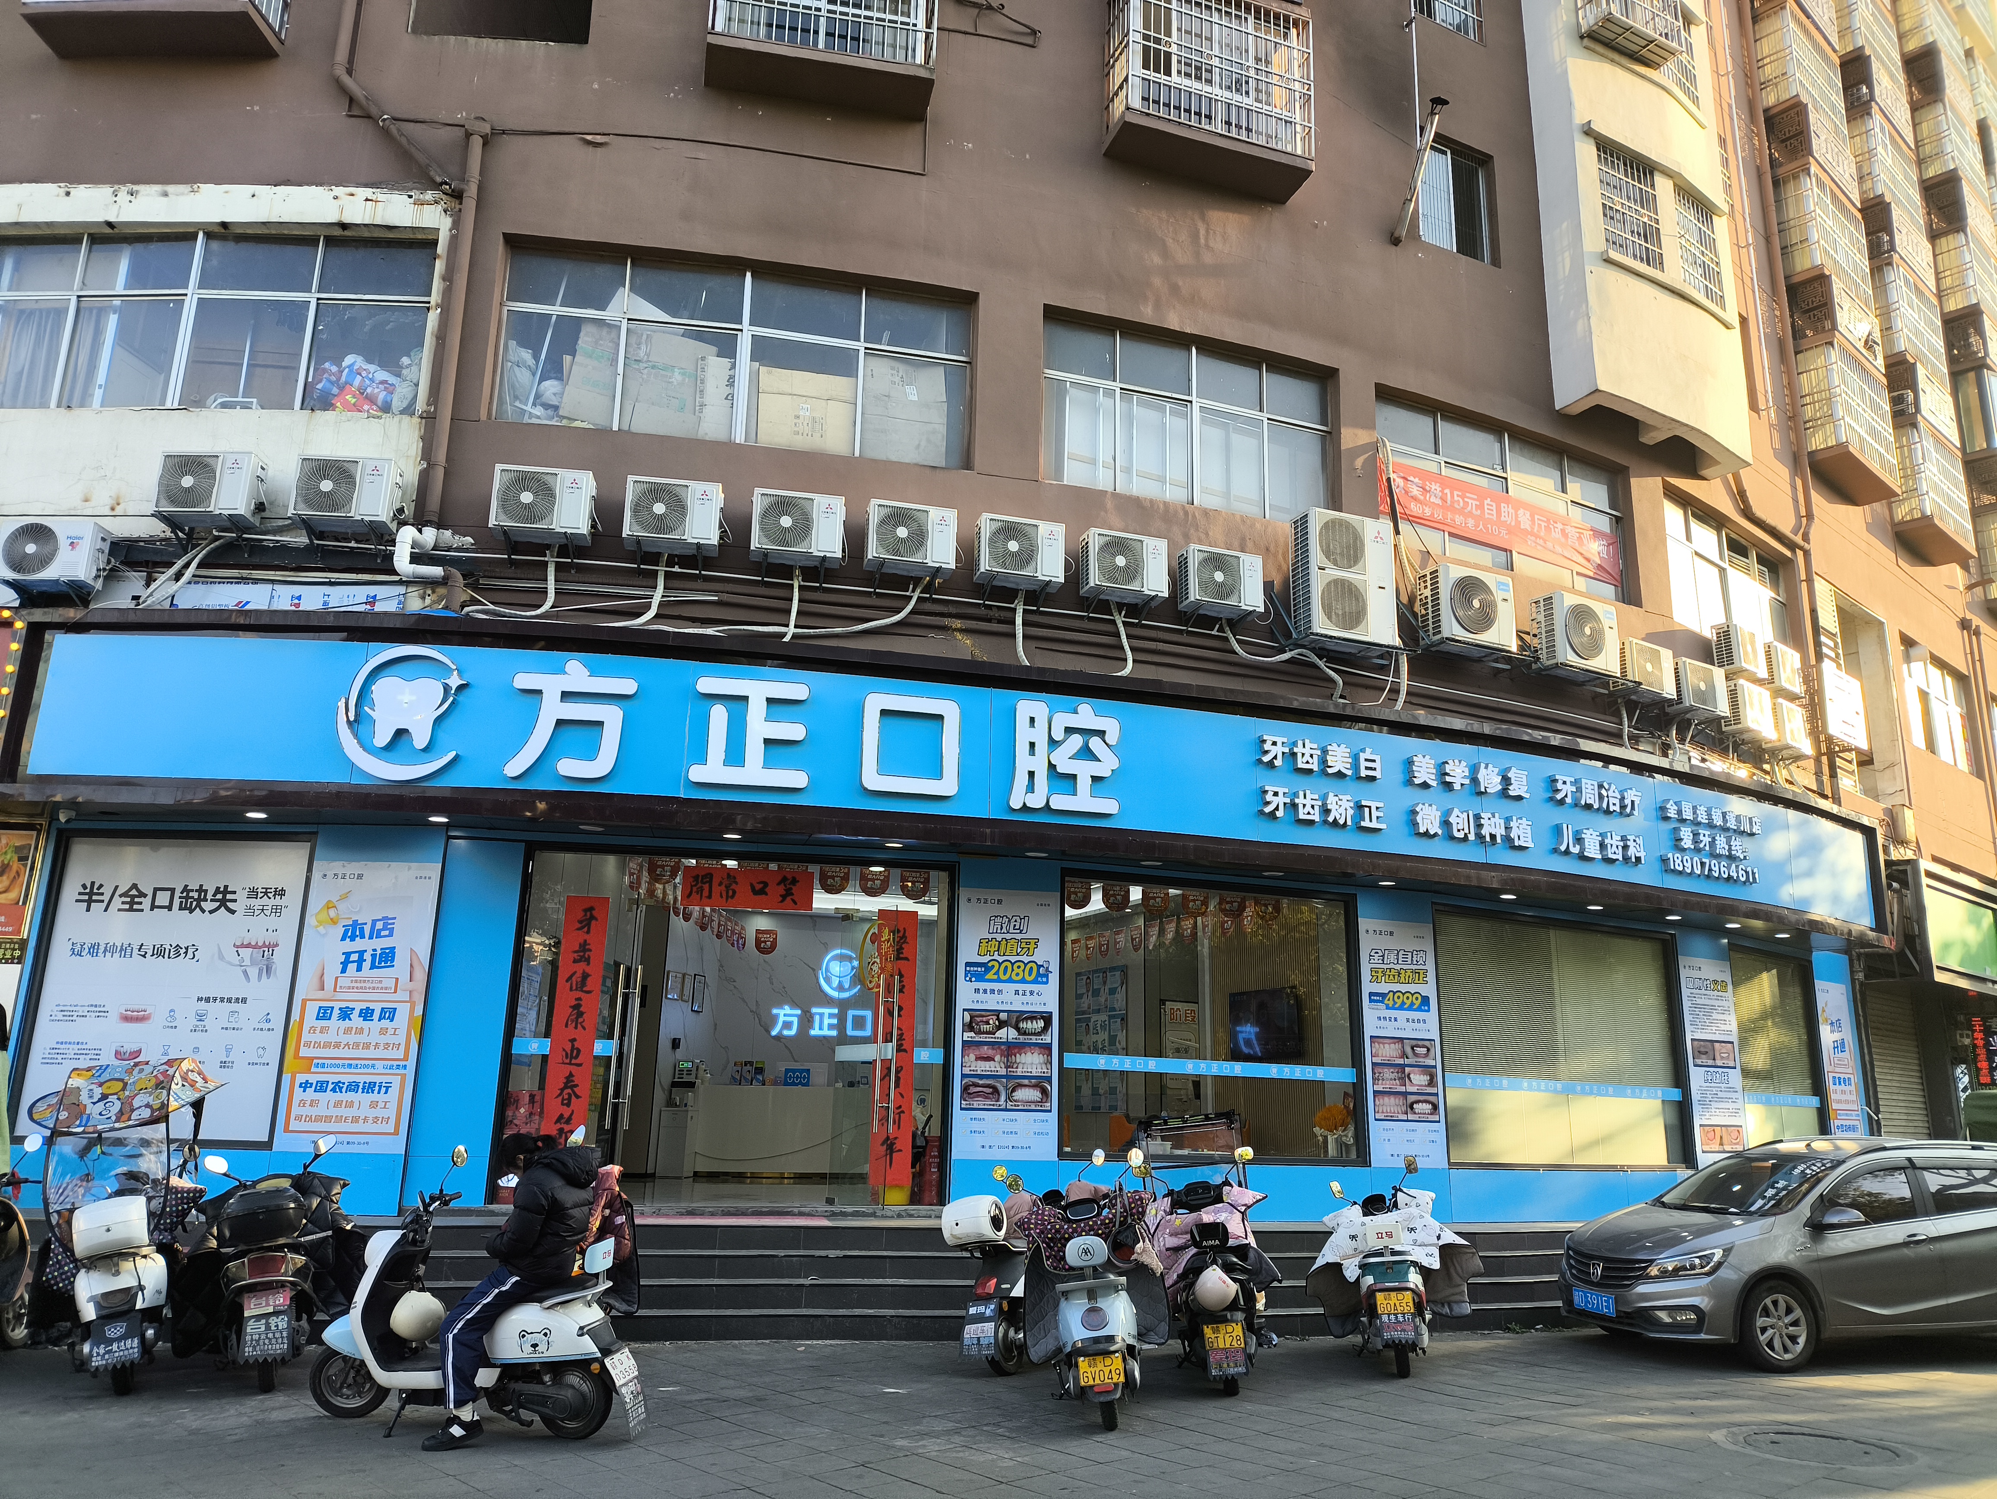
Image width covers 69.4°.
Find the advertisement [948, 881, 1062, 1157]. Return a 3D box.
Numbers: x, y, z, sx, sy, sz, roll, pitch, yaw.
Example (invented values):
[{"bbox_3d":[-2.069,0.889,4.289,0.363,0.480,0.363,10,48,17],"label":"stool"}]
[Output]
[{"bbox_3d":[0.085,2.344,12.397,0.895,2.280,0.040,4,-15,-11],"label":"advertisement"}]

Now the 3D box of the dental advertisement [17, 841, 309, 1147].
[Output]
[{"bbox_3d":[-6.329,1.804,10.988,1.860,2.230,0.050,2,-15,-1],"label":"dental advertisement"}]

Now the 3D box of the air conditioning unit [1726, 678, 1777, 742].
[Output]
[{"bbox_3d":[8.692,-0.453,16.746,0.800,0.560,0.300,14,-19,-39],"label":"air conditioning unit"}]

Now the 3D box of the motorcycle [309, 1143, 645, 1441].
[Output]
[{"bbox_3d":[-2.469,2.570,6.875,1.680,1.220,0.700,-3,-15,15],"label":"motorcycle"}]

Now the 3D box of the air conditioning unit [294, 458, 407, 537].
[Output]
[{"bbox_3d":[-5.586,-2.195,12.384,0.785,0.565,0.280,2,-15,-2],"label":"air conditioning unit"}]

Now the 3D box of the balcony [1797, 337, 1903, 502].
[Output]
[{"bbox_3d":[12.786,-4.956,21.686,2.077,1.920,0.558,14,-19,-39],"label":"balcony"}]

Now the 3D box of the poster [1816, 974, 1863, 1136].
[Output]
[{"bbox_3d":[10.102,3.884,17.262,0.870,2.170,0.050,13,-18,-37],"label":"poster"}]

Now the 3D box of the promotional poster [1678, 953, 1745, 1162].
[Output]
[{"bbox_3d":[7.583,3.306,15.249,0.830,2.170,0.050,9,-17,-28],"label":"promotional poster"}]

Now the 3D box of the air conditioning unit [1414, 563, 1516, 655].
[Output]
[{"bbox_3d":[4.741,-1.380,14.597,0.925,0.775,0.360,9,-16,-26],"label":"air conditioning unit"}]

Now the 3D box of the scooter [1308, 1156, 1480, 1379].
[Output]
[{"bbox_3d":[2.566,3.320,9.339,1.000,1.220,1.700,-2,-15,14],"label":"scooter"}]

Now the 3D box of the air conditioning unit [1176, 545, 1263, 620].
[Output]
[{"bbox_3d":[2.145,-1.596,13.875,0.785,0.565,0.280,8,-16,-22],"label":"air conditioning unit"}]

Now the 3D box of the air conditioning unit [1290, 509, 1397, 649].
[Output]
[{"bbox_3d":[3.392,-1.639,14.148,0.963,1.265,0.340,7,-16,-20],"label":"air conditioning unit"}]

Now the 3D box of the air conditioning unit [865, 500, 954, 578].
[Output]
[{"bbox_3d":[-0.763,-1.818,12.547,0.765,0.555,0.270,5,-15,-13],"label":"air conditioning unit"}]

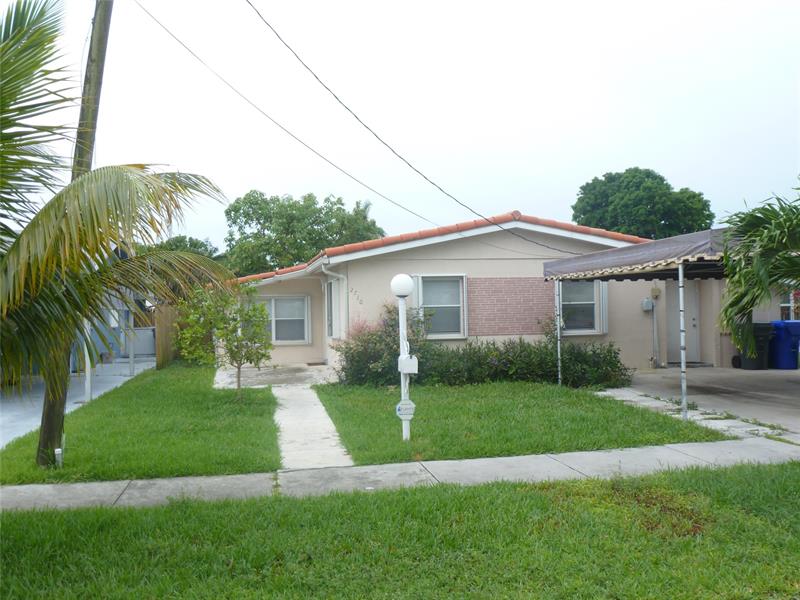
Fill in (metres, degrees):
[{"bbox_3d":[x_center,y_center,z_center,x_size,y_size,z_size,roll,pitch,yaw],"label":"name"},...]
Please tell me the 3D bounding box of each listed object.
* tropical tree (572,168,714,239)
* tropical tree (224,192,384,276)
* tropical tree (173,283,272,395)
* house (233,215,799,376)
[{"bbox_3d":[13.346,-2.830,38.000,8.020,8.760,7.460,-1,0,-11],"label":"tropical tree"},{"bbox_3d":[-3.857,-1.253,28.000,6.460,6.180,6.010,-1,0,-11],"label":"tropical tree"},{"bbox_3d":[-3.200,0.744,12.500,1.730,1.970,1.470,-1,0,-11],"label":"tropical tree"},{"bbox_3d":[1.601,-0.098,20.584,14.400,3.600,11.000,-1,0,-11],"label":"house"}]

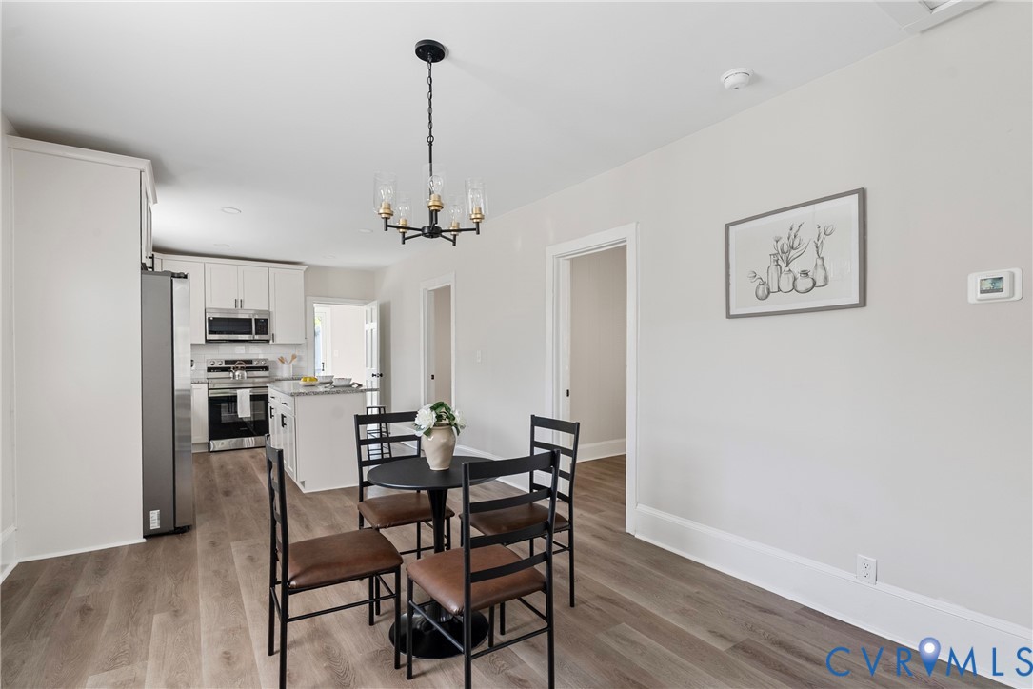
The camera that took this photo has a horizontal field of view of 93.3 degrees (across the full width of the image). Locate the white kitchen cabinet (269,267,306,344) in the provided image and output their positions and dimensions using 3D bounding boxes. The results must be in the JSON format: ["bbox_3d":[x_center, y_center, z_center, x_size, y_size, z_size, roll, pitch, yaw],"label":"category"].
[{"bbox_3d":[-3.349,-0.540,7.076,0.455,1.085,0.330,0,-1,-35],"label":"white kitchen cabinet"}]

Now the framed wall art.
[{"bbox_3d":[1.397,-0.432,2.513,0.025,0.545,0.685,0,-1,-35],"label":"framed wall art"}]

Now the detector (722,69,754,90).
[{"bbox_3d":[1.028,-1.230,2.276,0.141,0.047,0.141,0,-1,0],"label":"detector"}]

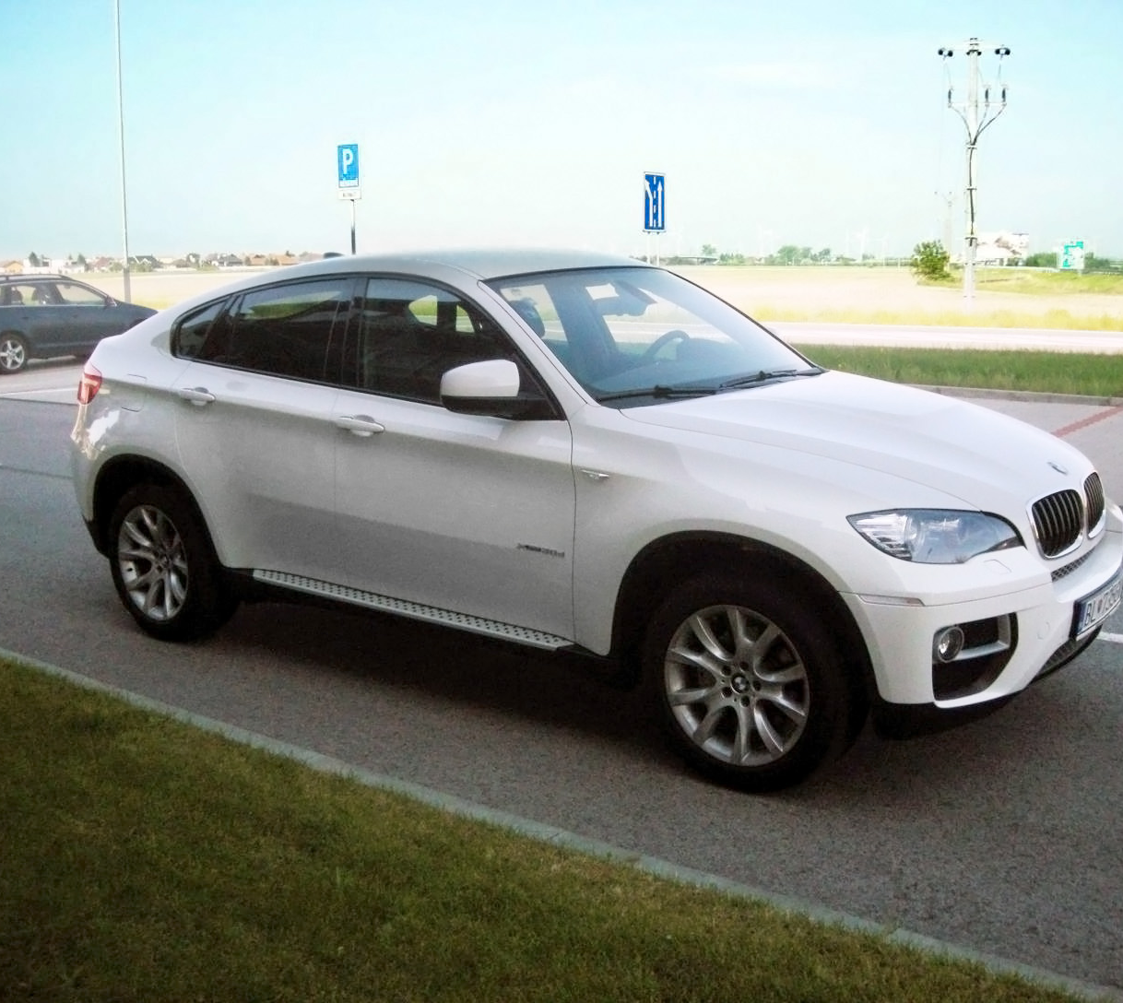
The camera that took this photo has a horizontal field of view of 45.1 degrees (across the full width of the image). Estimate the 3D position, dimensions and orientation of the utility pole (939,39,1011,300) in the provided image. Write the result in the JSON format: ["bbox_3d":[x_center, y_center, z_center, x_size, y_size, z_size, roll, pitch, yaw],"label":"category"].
[{"bbox_3d":[13.922,-11.066,45.244,2.200,8.440,0.700,3,11,16],"label":"utility pole"}]

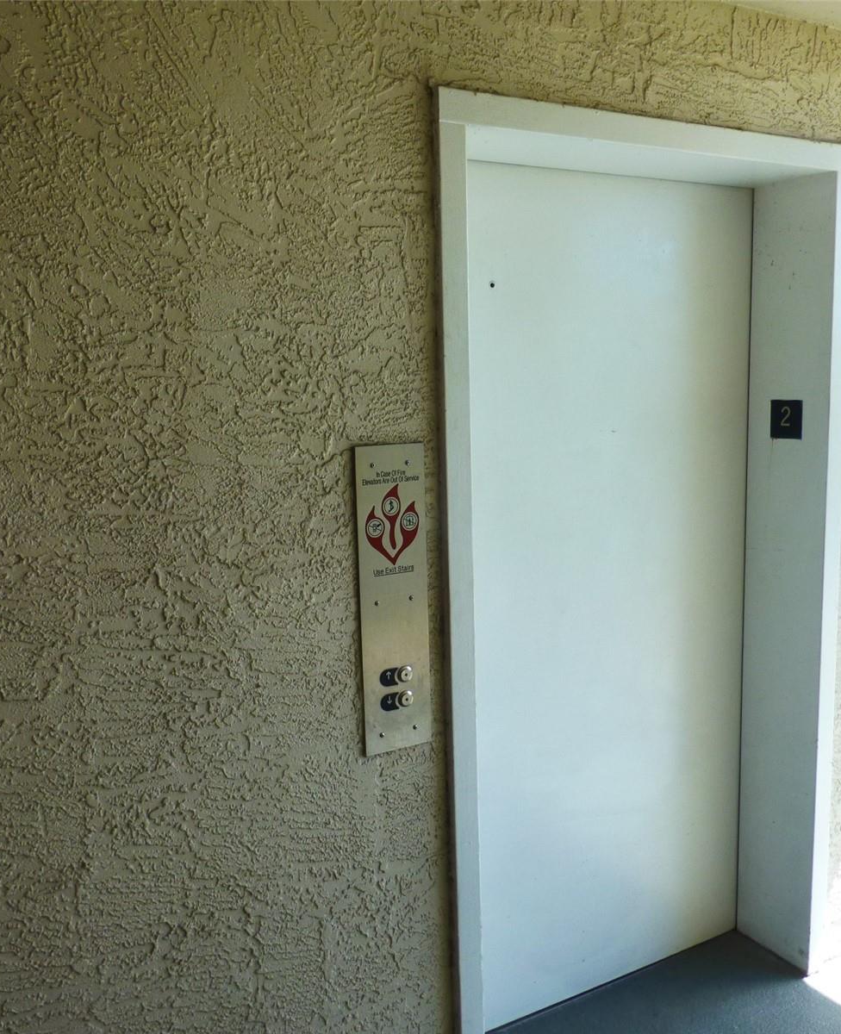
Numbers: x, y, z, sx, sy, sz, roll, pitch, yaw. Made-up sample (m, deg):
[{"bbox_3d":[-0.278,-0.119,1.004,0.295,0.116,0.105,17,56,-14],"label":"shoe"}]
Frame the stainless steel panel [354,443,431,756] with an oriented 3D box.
[{"bbox_3d":[-0.050,0.166,1.890,0.150,0.615,0.020,-6,9,-28],"label":"stainless steel panel"}]

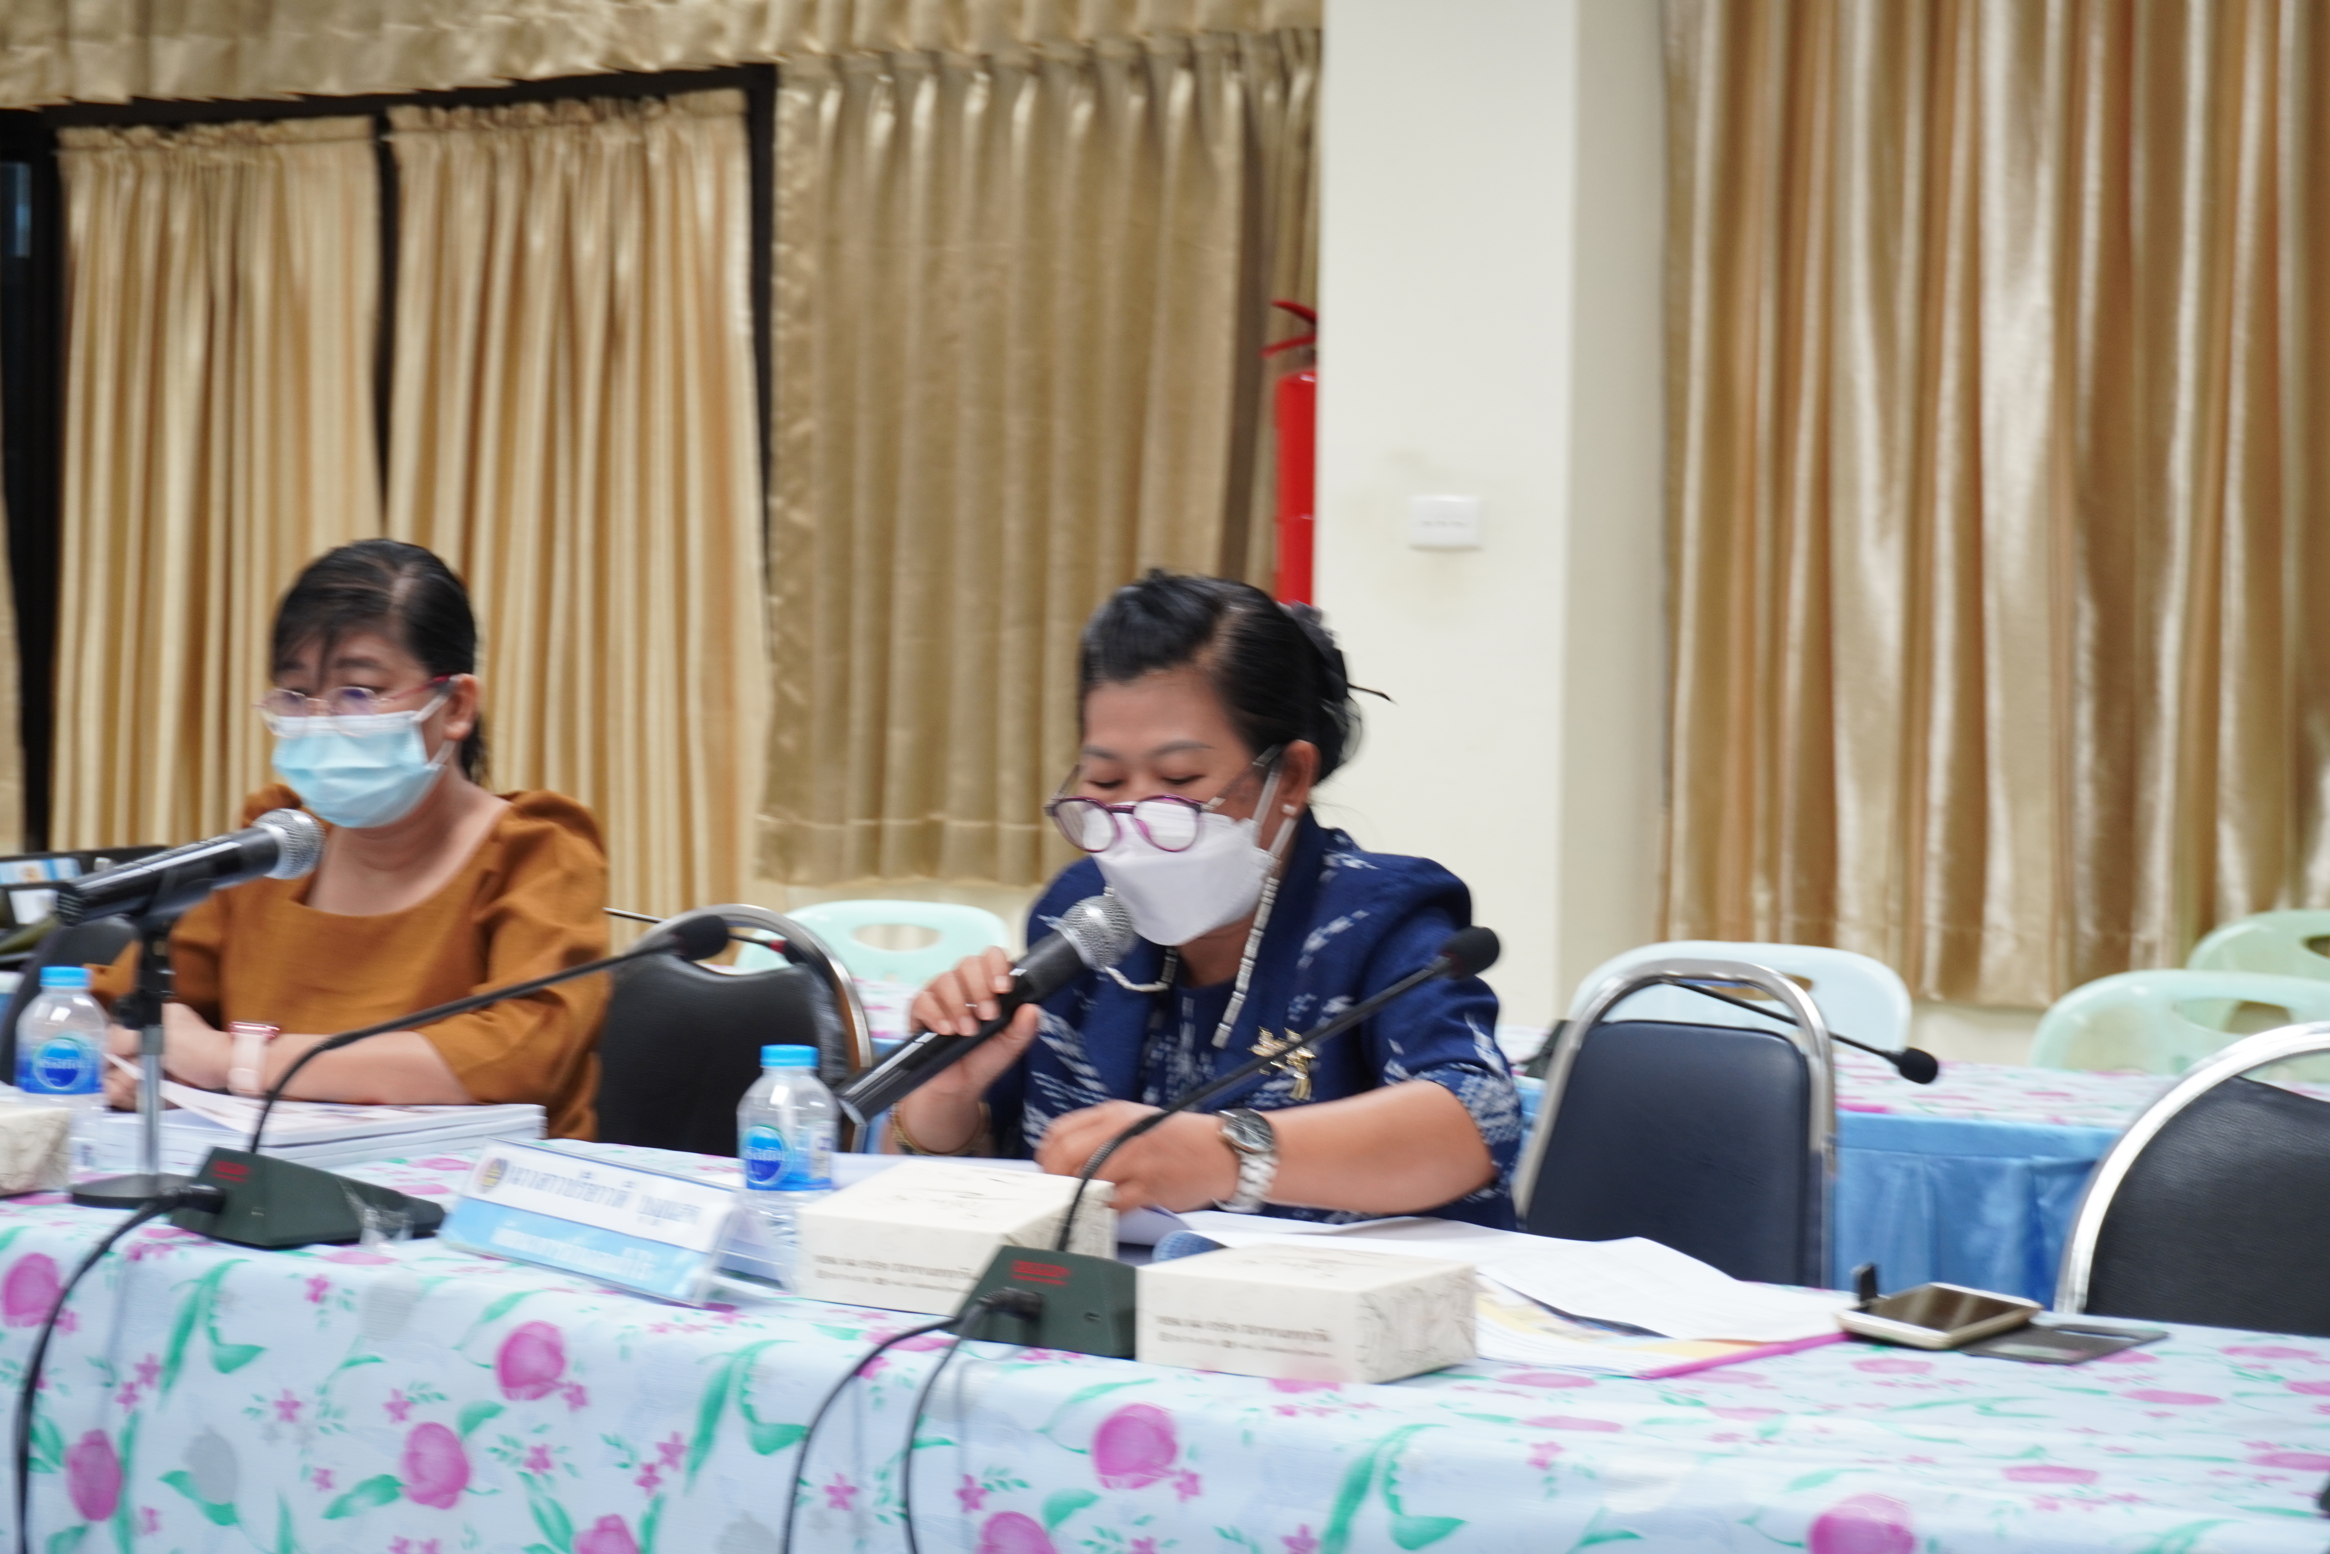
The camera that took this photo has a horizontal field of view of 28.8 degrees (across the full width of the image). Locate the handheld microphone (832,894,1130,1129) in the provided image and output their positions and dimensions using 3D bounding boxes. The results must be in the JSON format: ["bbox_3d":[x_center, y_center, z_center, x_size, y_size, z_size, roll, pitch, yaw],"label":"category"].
[{"bbox_3d":[-0.111,0.147,2.830,0.236,0.049,0.049,-36,0,-22],"label":"handheld microphone"}]

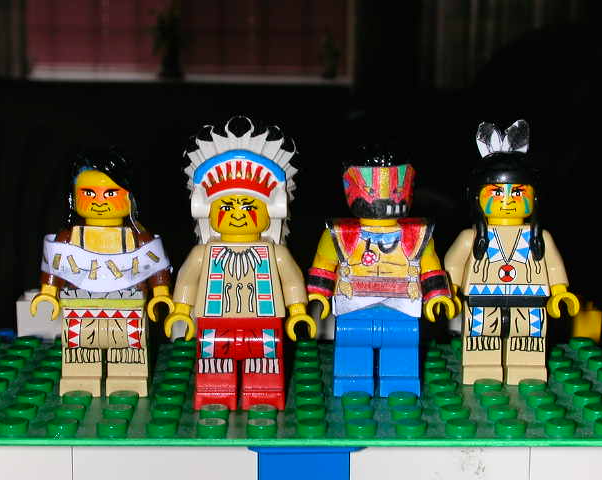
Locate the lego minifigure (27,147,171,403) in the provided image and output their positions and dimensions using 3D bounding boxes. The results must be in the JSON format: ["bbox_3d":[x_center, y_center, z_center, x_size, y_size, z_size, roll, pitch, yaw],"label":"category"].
[{"bbox_3d":[-0.034,0.006,0.236,0.025,0.043,0.015,0,9,-1],"label":"lego minifigure"}]

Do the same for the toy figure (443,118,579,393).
[{"bbox_3d":[0.038,0.002,0.245,0.025,0.048,0.015,0,9,-1],"label":"toy figure"}]

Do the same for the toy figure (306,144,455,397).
[{"bbox_3d":[0.014,0.005,0.237,0.025,0.044,0.015,0,9,-1],"label":"toy figure"}]

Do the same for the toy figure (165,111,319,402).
[{"bbox_3d":[-0.010,0.004,0.229,0.025,0.049,0.017,0,9,-1],"label":"toy figure"}]

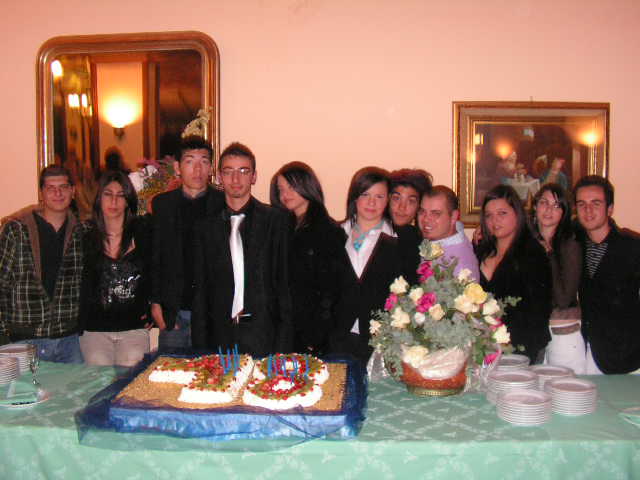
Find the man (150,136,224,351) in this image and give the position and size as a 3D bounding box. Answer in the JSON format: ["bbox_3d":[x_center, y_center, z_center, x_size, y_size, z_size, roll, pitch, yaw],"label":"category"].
[{"bbox_3d":[-0.617,0.410,3.378,0.500,1.828,0.310,0,3,-3],"label":"man"}]

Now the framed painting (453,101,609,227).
[{"bbox_3d":[1.212,-0.433,3.832,0.878,0.711,0.060,1,3,4],"label":"framed painting"}]

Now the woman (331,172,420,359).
[{"bbox_3d":[0.251,0.502,3.163,0.450,1.677,0.320,1,3,18],"label":"woman"}]

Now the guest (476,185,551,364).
[{"bbox_3d":[0.909,0.544,3.185,0.420,1.596,0.320,2,4,28],"label":"guest"}]

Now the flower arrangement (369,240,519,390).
[{"bbox_3d":[0.501,0.306,2.702,0.570,0.601,0.480,0,3,0],"label":"flower arrangement"}]

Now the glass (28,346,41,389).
[{"bbox_3d":[-1.169,0.517,2.721,0.050,0.161,0.050,0,3,0],"label":"glass"}]

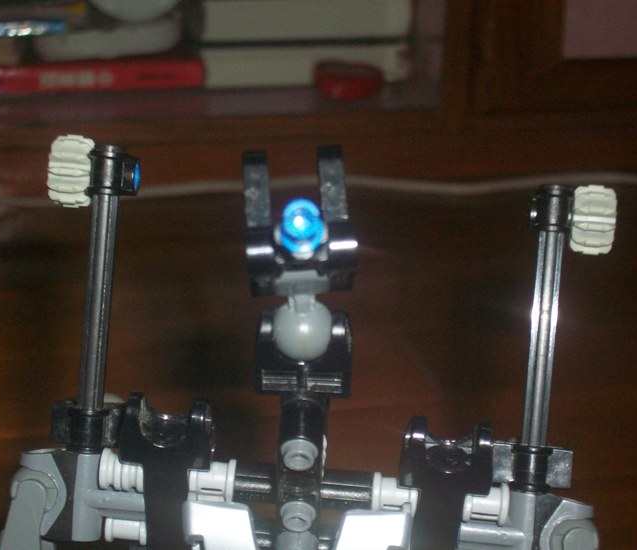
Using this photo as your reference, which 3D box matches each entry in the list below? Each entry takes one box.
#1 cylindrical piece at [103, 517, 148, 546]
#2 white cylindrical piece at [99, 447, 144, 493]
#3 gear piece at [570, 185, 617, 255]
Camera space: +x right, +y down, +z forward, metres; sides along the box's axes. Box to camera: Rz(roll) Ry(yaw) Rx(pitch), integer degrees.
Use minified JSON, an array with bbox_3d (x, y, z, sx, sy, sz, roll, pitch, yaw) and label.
[{"bbox_3d":[-0.035,0.046,0.302,0.008,0.007,0.007,5,0,0],"label":"cylindrical piece"},{"bbox_3d":[-0.034,0.035,0.288,0.008,0.007,0.007,5,0,0],"label":"white cylindrical piece"},{"bbox_3d":[0.050,-0.010,0.299,0.008,0.013,0.013,5,0,0],"label":"gear piece"}]

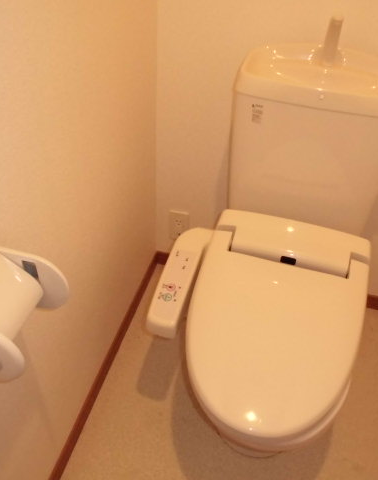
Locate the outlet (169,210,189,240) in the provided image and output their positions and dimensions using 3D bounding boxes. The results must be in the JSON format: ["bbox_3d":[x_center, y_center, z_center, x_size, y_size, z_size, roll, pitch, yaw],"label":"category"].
[{"bbox_3d":[-0.035,-0.042,1.638,0.067,0.120,0.010,11,41,10],"label":"outlet"}]

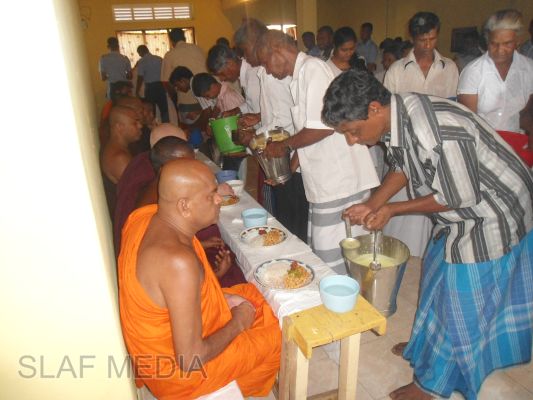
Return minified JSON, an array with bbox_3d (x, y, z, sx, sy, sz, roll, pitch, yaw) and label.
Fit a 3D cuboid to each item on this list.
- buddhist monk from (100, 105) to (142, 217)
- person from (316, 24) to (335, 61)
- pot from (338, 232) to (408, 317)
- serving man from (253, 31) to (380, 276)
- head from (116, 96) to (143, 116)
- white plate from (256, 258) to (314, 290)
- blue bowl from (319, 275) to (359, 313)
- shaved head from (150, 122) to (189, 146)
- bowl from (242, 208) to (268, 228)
[{"bbox_3d":[-0.799,-0.198,2.698,0.550,0.860,0.550,-7,18,-18],"label":"buddhist monk"},{"bbox_3d":[0.546,-0.681,3.834,0.480,1.720,0.300,7,19,26],"label":"person"},{"bbox_3d":[0.436,0.317,1.645,0.272,0.265,0.272,-1,17,0],"label":"pot"},{"bbox_3d":[0.252,-0.068,2.141,0.620,1.550,0.500,-5,17,-12],"label":"serving man"},{"bbox_3d":[-1.030,-0.659,3.000,0.200,0.230,0.160,1,15,-21],"label":"head"},{"bbox_3d":[0.072,0.309,1.620,0.246,0.030,0.246,-1,17,0],"label":"white plate"},{"bbox_3d":[0.253,0.335,1.417,0.140,0.083,0.140,-1,17,0],"label":"blue bowl"},{"bbox_3d":[-0.542,-0.329,2.250,0.205,0.225,0.160,12,11,-23],"label":"shaved head"},{"bbox_3d":[-0.060,0.105,2.220,0.142,0.077,0.142,-1,17,0],"label":"bowl"}]

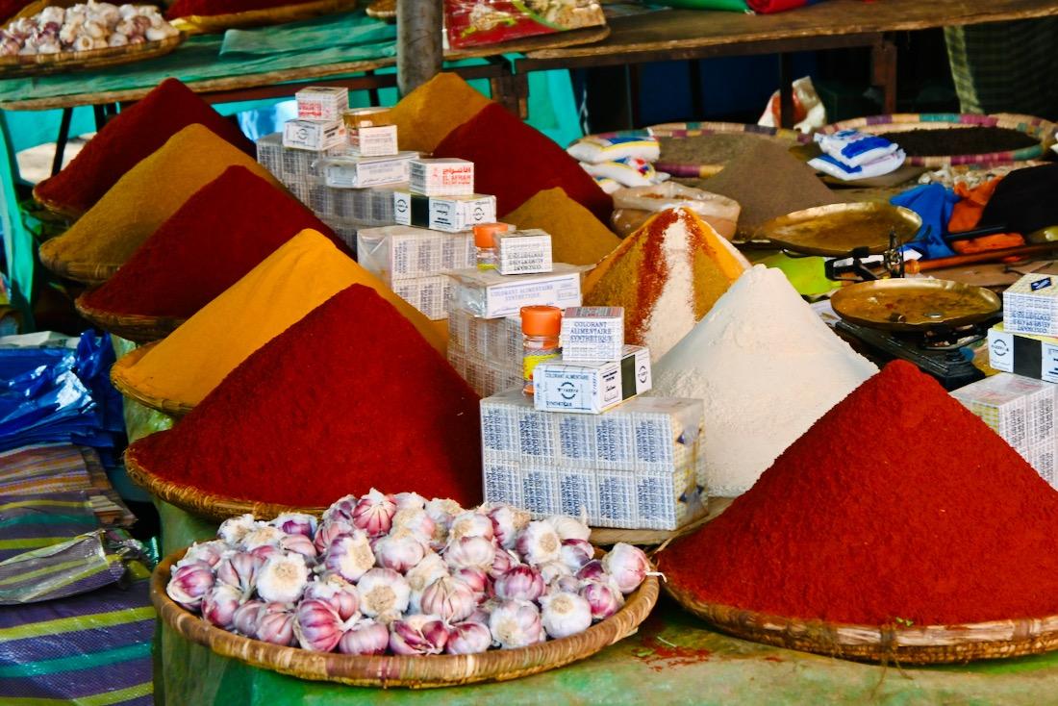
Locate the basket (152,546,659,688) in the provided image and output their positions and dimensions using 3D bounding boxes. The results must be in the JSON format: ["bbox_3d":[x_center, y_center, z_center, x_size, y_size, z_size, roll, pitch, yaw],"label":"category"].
[{"bbox_3d":[-0.126,0.245,2.133,0.505,0.050,0.505,1,13,0],"label":"basket"}]

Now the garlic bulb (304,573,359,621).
[{"bbox_3d":[-0.192,0.242,2.081,0.052,0.046,0.052,0,12,0],"label":"garlic bulb"}]

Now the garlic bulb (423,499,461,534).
[{"bbox_3d":[-0.093,0.181,2.282,0.048,0.043,0.048,0,-16,0],"label":"garlic bulb"}]

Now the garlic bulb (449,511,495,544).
[{"bbox_3d":[-0.060,0.186,2.238,0.049,0.049,0.044,5,-4,21],"label":"garlic bulb"}]

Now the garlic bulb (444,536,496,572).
[{"bbox_3d":[-0.058,0.201,2.119,0.052,0.046,0.052,0,14,0],"label":"garlic bulb"}]

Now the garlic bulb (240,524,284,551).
[{"bbox_3d":[-0.286,0.200,2.271,0.049,0.044,0.049,0,12,0],"label":"garlic bulb"}]

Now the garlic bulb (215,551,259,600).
[{"bbox_3d":[-0.285,0.218,2.070,0.046,0.046,0.047,-24,58,3],"label":"garlic bulb"}]

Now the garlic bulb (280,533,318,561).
[{"bbox_3d":[-0.234,0.201,2.147,0.047,0.044,0.047,0,14,0],"label":"garlic bulb"}]

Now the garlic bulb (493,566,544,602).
[{"bbox_3d":[-0.010,0.231,2.102,0.051,0.045,0.051,0,12,0],"label":"garlic bulb"}]

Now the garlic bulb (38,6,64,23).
[{"bbox_3d":[-1.047,-0.739,4.650,0.051,0.048,0.051,4,15,16],"label":"garlic bulb"}]

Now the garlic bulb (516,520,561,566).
[{"bbox_3d":[0.010,0.201,2.237,0.048,0.048,0.044,-6,5,-24],"label":"garlic bulb"}]

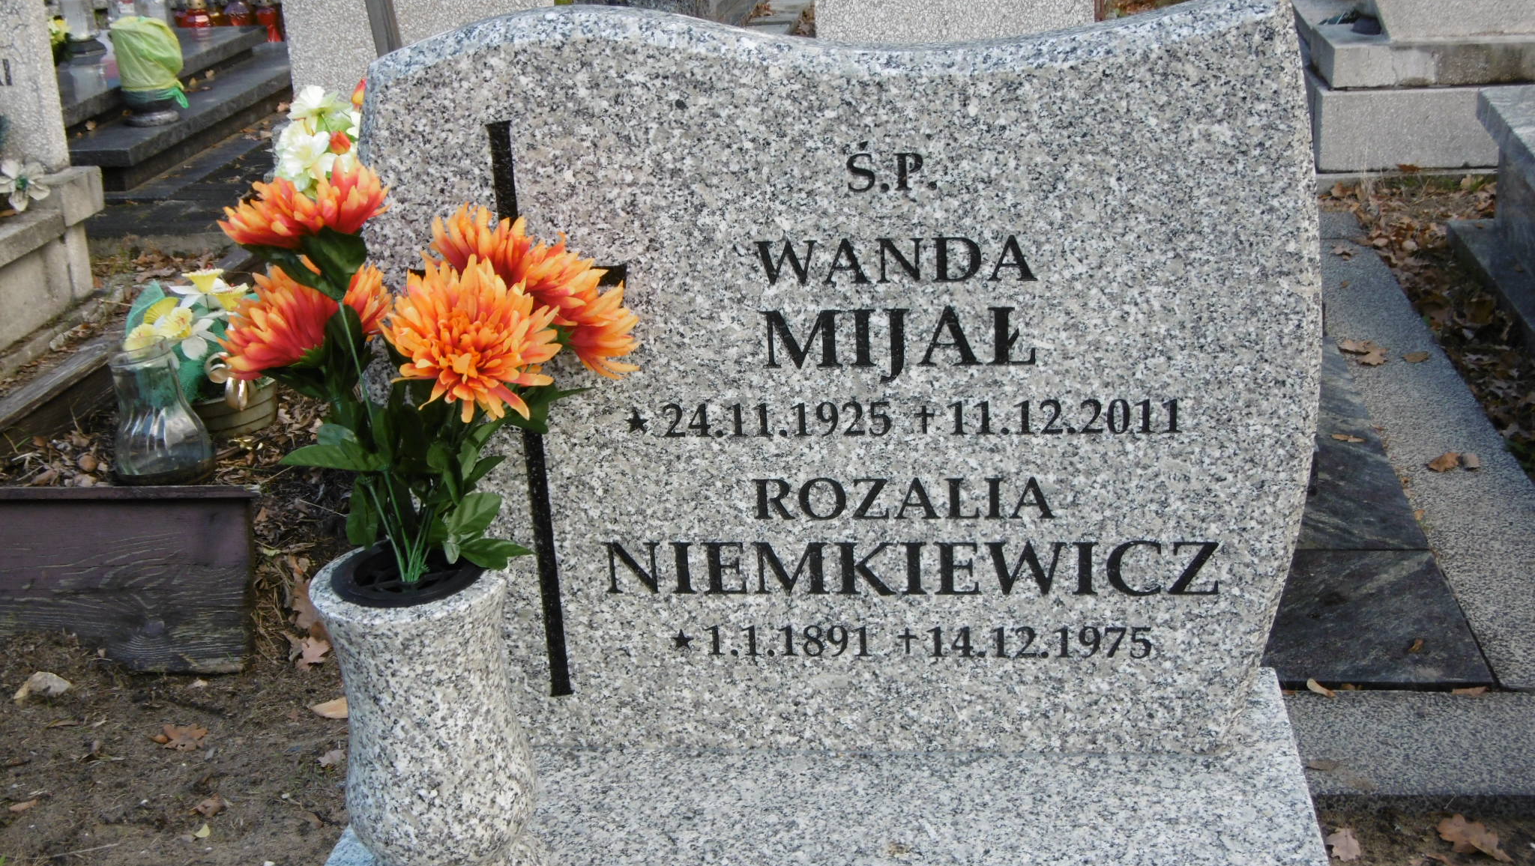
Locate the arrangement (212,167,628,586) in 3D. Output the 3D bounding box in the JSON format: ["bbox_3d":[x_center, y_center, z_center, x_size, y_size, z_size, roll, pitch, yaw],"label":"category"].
[{"bbox_3d":[-0.244,-0.027,1.375,0.290,0.310,0.230,-1,21,7],"label":"arrangement"}]

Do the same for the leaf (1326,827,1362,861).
[{"bbox_3d":[0.592,0.422,1.962,0.034,0.012,0.062,-1,21,7],"label":"leaf"}]

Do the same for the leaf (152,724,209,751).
[{"bbox_3d":[-0.692,0.358,2.245,0.060,0.015,0.055,-1,21,7],"label":"leaf"}]

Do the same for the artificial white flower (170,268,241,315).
[{"bbox_3d":[-0.701,-0.177,2.380,0.086,0.042,0.075,-1,21,7],"label":"artificial white flower"}]

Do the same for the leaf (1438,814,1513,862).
[{"bbox_3d":[0.721,0.413,1.946,0.070,0.025,0.075,-1,21,7],"label":"leaf"}]

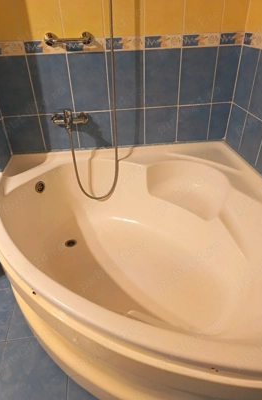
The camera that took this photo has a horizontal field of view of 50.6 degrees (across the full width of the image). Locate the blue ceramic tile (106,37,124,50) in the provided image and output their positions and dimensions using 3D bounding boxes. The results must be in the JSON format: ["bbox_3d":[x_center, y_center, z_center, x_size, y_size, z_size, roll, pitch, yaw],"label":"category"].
[{"bbox_3d":[-0.085,-0.804,1.424,0.089,0.061,0.010,-5,34,-5],"label":"blue ceramic tile"}]

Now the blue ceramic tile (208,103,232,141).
[{"bbox_3d":[0.544,-0.477,1.708,0.127,0.229,0.010,-5,34,-5],"label":"blue ceramic tile"}]

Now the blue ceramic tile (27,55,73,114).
[{"bbox_3d":[-0.421,-0.613,1.484,0.199,0.299,0.010,-5,34,-5],"label":"blue ceramic tile"}]

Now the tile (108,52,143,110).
[{"bbox_3d":[-0.024,-0.648,1.516,0.199,0.299,0.010,-5,34,-5],"label":"tile"}]

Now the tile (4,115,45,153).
[{"bbox_3d":[-0.621,-0.385,1.628,0.198,0.221,0.010,-5,34,-5],"label":"tile"}]

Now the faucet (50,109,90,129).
[{"bbox_3d":[-0.342,-0.446,1.536,0.203,0.095,0.106,-5,34,-5],"label":"faucet"}]

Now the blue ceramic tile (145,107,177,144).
[{"bbox_3d":[0.181,-0.455,1.691,0.199,0.221,0.010,-5,34,-5],"label":"blue ceramic tile"}]

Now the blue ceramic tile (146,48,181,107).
[{"bbox_3d":[0.175,-0.665,1.532,0.199,0.299,0.010,-5,34,-5],"label":"blue ceramic tile"}]

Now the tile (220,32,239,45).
[{"bbox_3d":[0.520,-0.847,1.460,0.107,0.055,0.010,-5,34,-5],"label":"tile"}]

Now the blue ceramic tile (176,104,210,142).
[{"bbox_3d":[0.382,-0.472,1.707,0.199,0.221,0.010,-5,34,-5],"label":"blue ceramic tile"}]

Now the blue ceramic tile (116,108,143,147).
[{"bbox_3d":[-0.014,-0.438,1.676,0.188,0.221,0.010,-5,34,-5],"label":"blue ceramic tile"}]

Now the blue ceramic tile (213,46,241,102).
[{"bbox_3d":[0.536,-0.698,1.561,0.127,0.299,0.010,-5,34,-5],"label":"blue ceramic tile"}]

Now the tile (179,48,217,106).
[{"bbox_3d":[0.374,-0.691,1.562,0.199,0.298,0.010,-5,34,-5],"label":"tile"}]

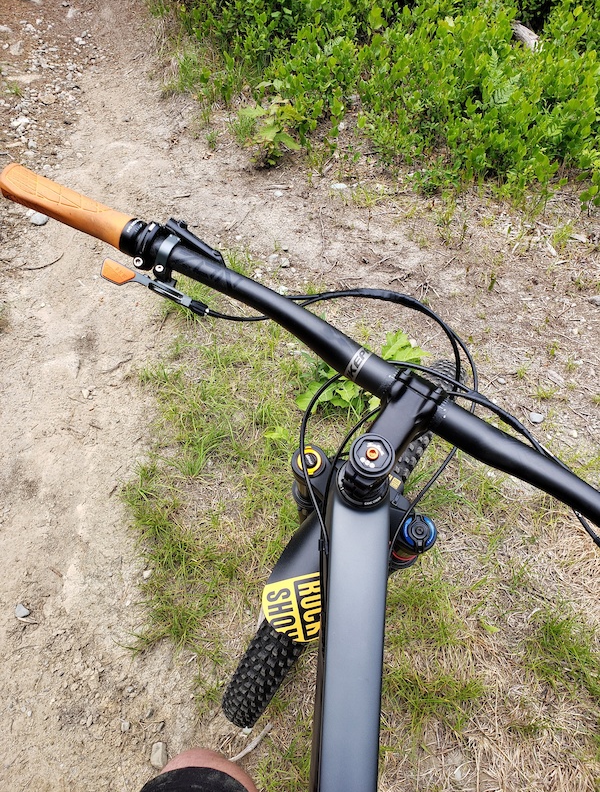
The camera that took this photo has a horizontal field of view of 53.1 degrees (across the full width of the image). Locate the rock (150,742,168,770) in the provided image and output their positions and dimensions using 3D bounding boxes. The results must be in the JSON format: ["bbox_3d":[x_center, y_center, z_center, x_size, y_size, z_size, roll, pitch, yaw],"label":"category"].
[{"bbox_3d":[-0.281,0.721,1.203,0.033,0.023,0.049,-5,46,-6],"label":"rock"}]

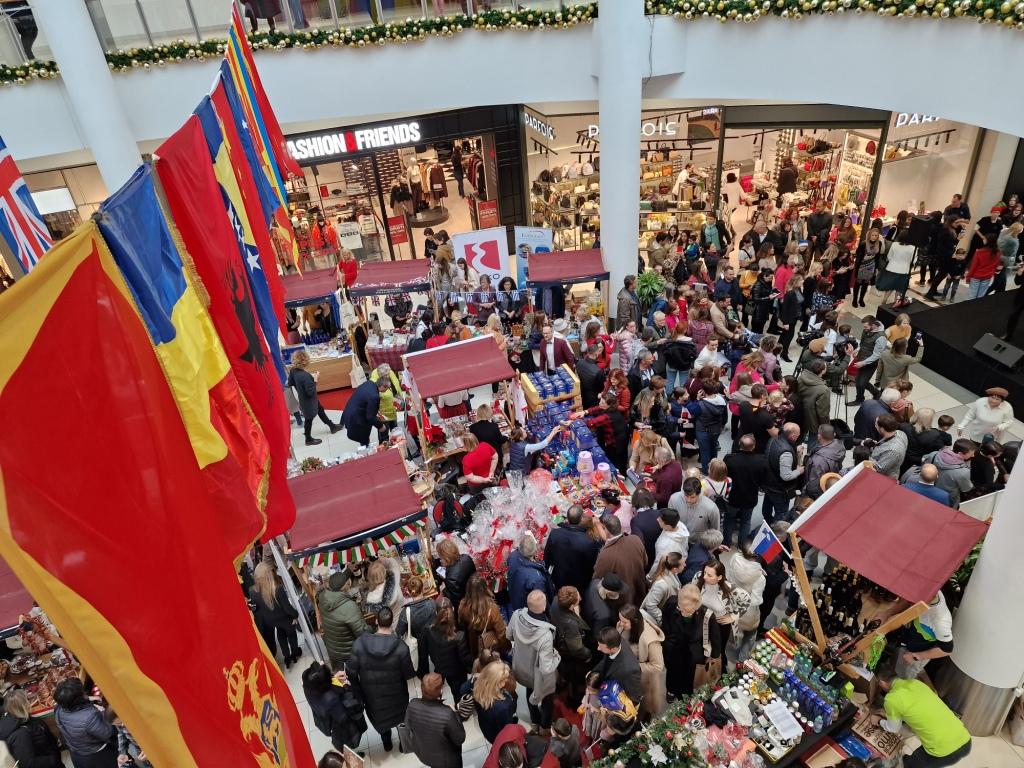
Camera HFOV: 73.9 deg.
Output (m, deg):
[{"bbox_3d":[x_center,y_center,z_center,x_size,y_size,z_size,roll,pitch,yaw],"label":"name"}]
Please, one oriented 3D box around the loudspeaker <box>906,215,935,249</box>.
[{"bbox_3d":[8.541,-3.160,14.191,0.380,0.640,0.400,-27,37,-31],"label":"loudspeaker"}]

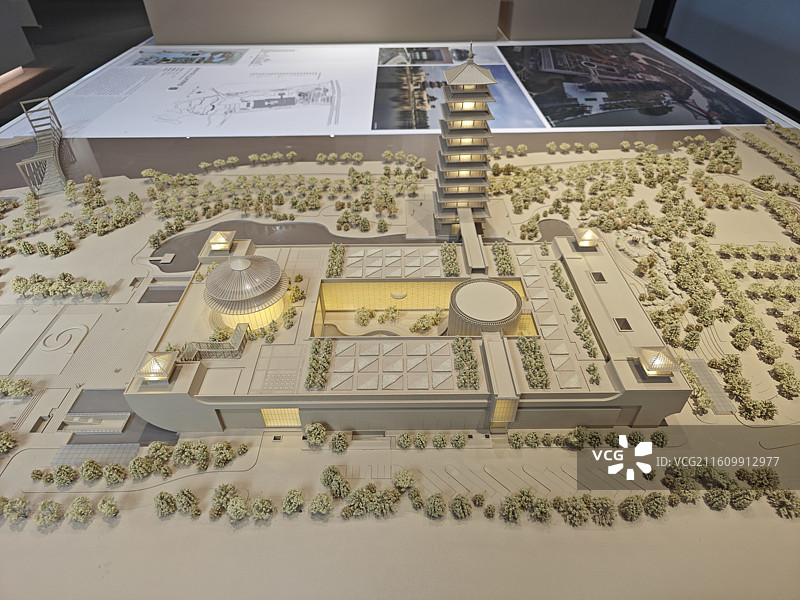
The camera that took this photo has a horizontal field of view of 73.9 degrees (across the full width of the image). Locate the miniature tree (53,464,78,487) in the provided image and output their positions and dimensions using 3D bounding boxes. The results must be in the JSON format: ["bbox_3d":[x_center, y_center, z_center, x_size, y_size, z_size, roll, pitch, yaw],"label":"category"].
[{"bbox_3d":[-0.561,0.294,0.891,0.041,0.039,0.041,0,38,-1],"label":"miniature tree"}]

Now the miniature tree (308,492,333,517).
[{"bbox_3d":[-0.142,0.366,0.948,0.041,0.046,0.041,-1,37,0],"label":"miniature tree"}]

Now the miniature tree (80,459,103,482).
[{"bbox_3d":[-0.503,0.278,0.867,0.035,0.038,0.035,-31,46,-34],"label":"miniature tree"}]

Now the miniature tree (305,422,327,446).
[{"bbox_3d":[-0.146,0.233,0.919,0.037,0.042,0.037,-9,38,-11],"label":"miniature tree"}]

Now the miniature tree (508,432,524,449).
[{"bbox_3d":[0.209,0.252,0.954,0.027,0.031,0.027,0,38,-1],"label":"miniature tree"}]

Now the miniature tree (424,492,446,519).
[{"bbox_3d":[0.054,0.314,0.812,0.033,0.039,0.033,3,37,5],"label":"miniature tree"}]

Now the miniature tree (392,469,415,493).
[{"bbox_3d":[0.006,0.288,0.848,0.034,0.038,0.034,0,37,0],"label":"miniature tree"}]

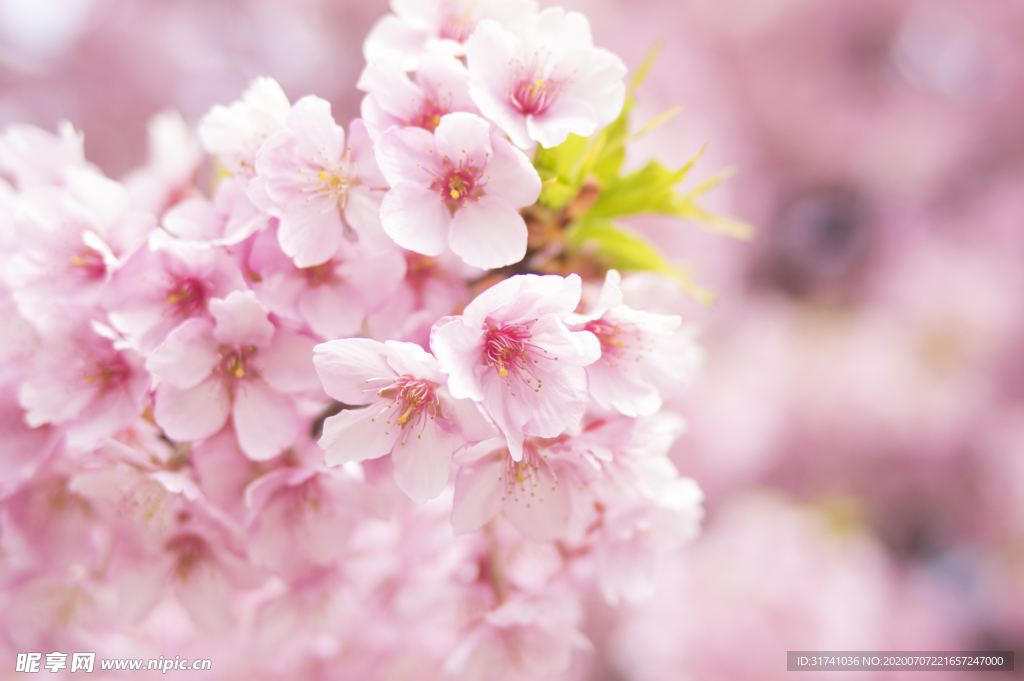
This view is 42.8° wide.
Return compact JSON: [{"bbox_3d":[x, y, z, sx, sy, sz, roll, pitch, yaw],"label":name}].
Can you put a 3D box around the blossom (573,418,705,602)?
[{"bbox_3d":[0.026,0.037,0.315,0.036,0.040,0.024,4,18,-37],"label":"blossom"}]

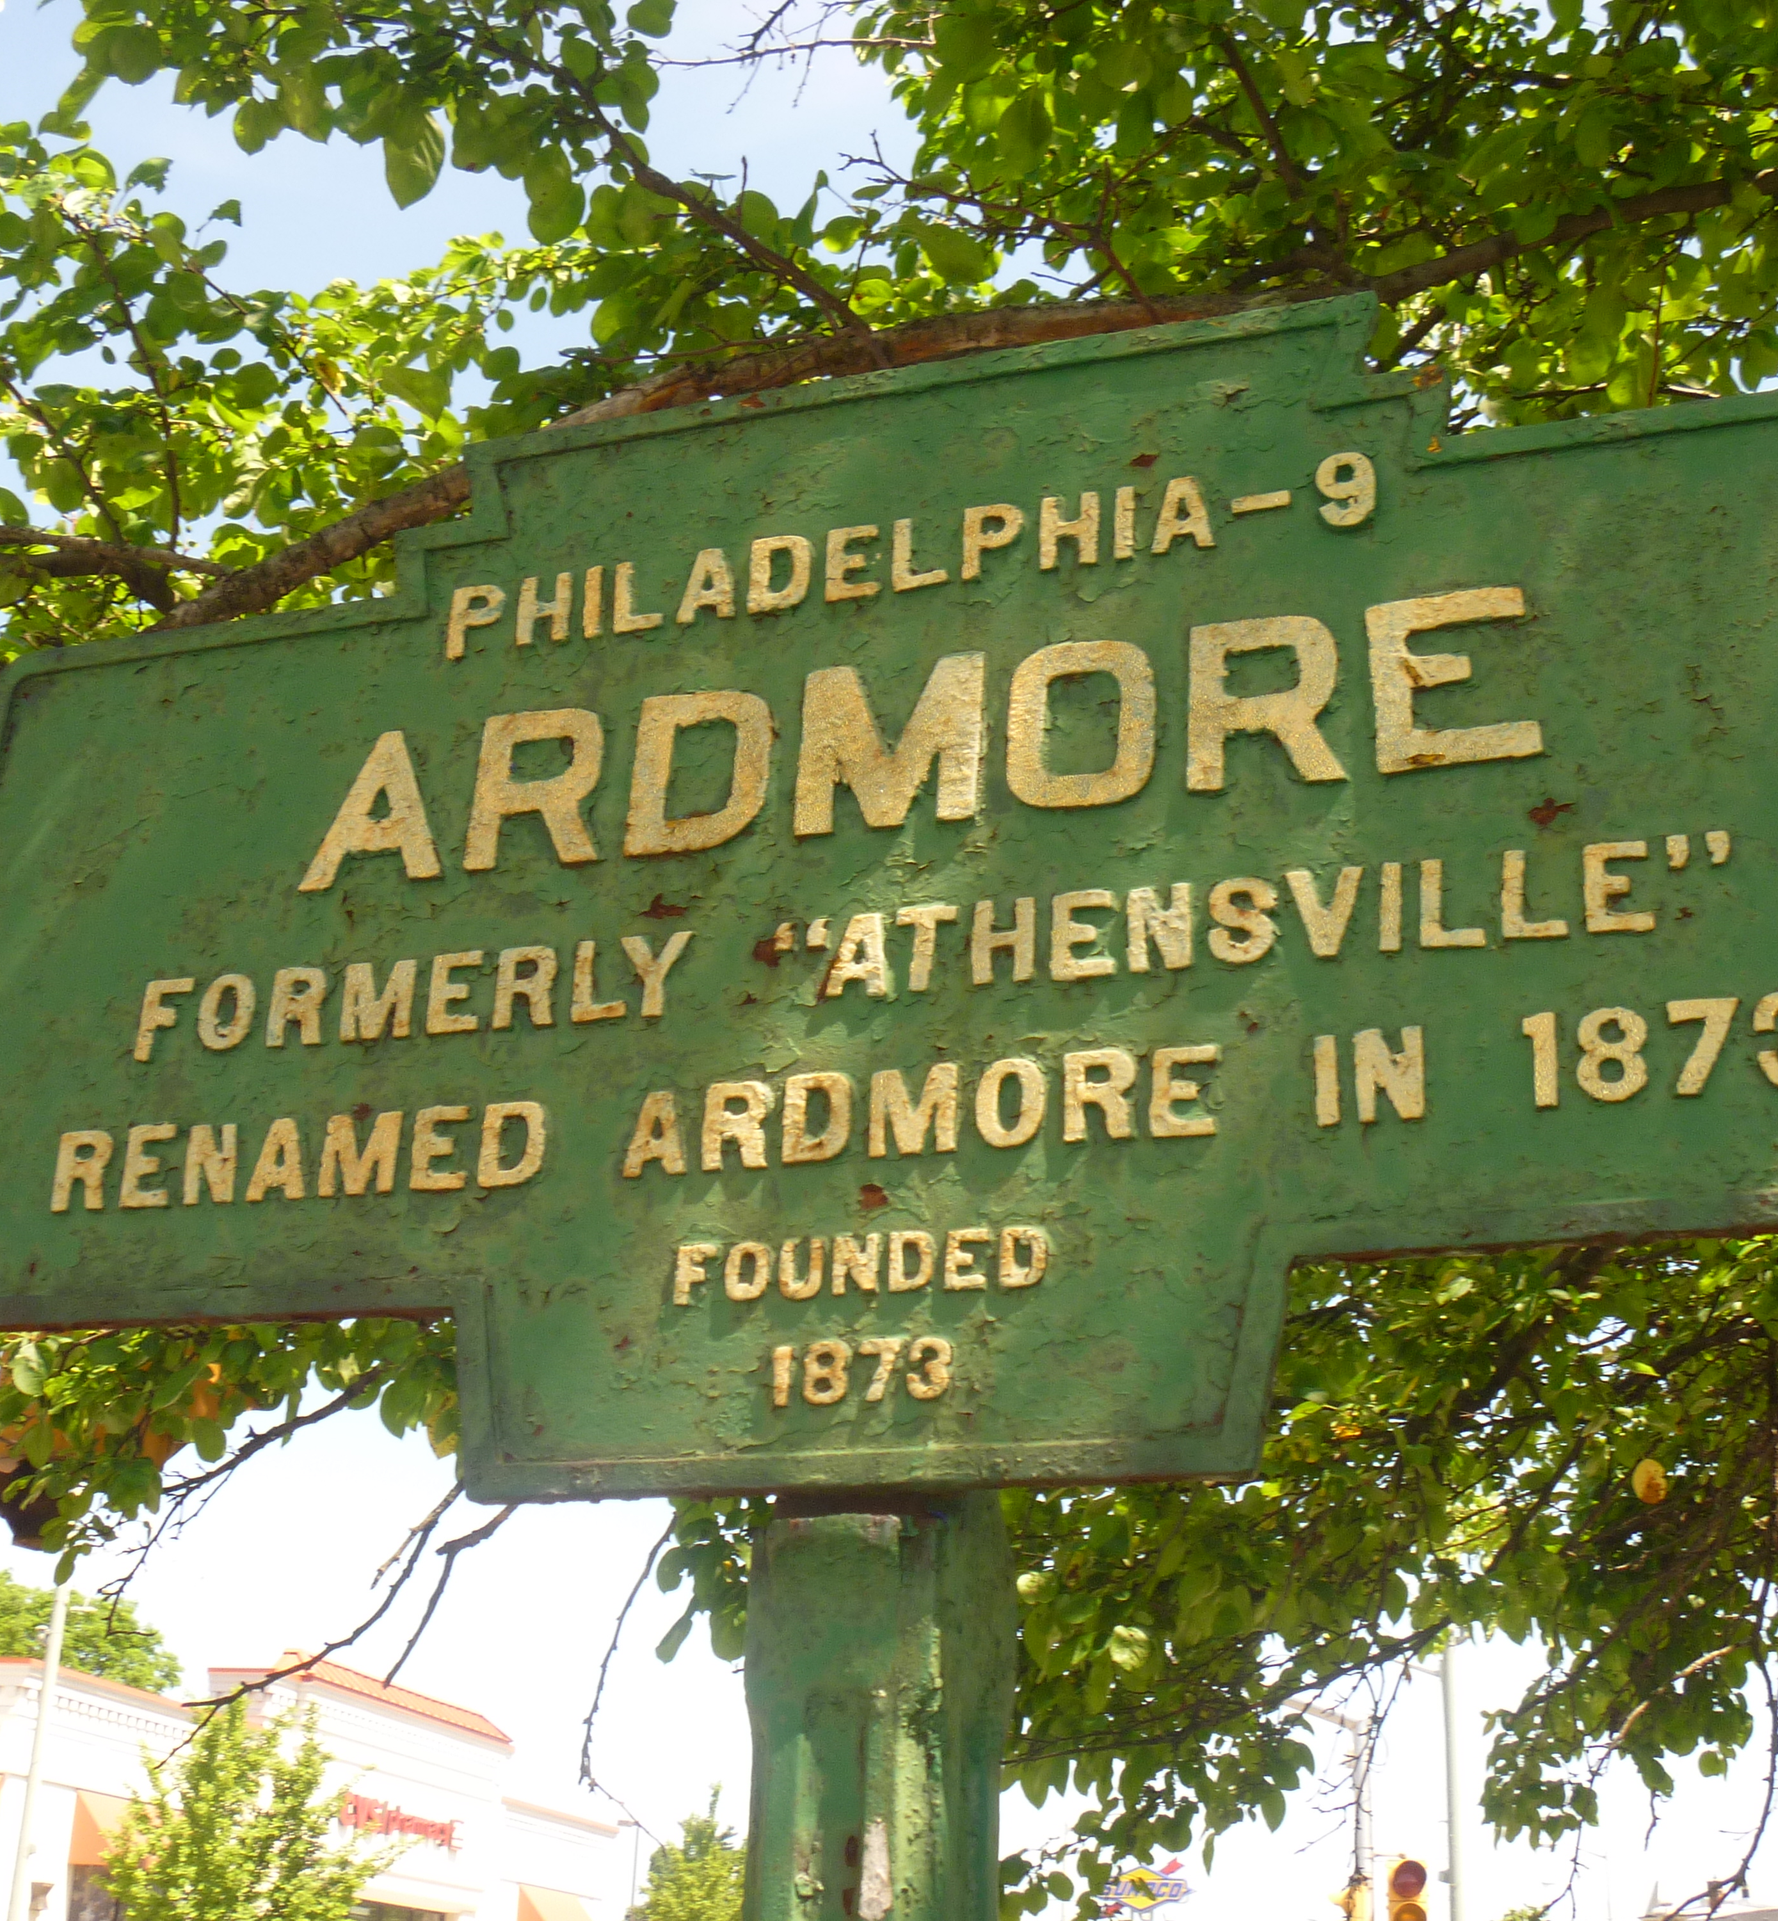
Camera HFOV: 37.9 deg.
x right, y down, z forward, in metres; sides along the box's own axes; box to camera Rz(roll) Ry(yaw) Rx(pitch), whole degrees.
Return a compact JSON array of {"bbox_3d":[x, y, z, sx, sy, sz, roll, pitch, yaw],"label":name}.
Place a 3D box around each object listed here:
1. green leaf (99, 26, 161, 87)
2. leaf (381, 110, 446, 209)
[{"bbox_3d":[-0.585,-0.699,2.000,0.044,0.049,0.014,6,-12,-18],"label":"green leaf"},{"bbox_3d":[-0.358,-0.603,1.950,0.045,0.076,0.014,10,-7,-13],"label":"leaf"}]

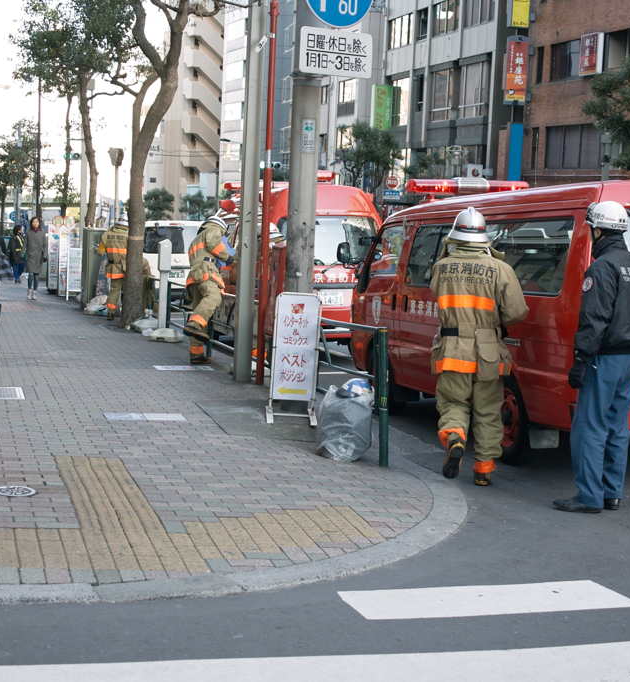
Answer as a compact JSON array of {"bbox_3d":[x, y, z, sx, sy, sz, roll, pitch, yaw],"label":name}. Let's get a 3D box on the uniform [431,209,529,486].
[{"bbox_3d":[1.044,0.051,7.309,0.600,1.730,0.520,2,6,-8],"label":"uniform"}]

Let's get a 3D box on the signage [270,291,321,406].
[{"bbox_3d":[-0.156,0.052,9.350,0.375,0.890,0.040,3,7,3],"label":"signage"}]

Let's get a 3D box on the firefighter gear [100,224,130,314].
[{"bbox_3d":[-3.388,-1.248,19.800,0.560,1.660,0.420,1,7,-15],"label":"firefighter gear"}]

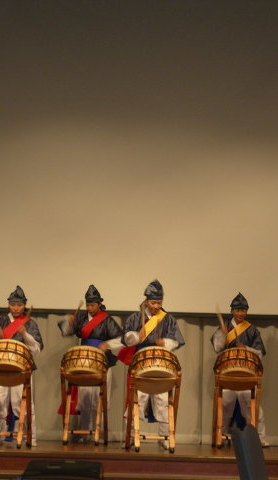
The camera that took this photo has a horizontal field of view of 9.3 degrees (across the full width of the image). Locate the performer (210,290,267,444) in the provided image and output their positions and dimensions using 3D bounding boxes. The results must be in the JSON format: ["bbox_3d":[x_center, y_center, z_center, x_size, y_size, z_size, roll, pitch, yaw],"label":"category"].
[{"bbox_3d":[1.099,1.406,18.500,0.600,1.670,0.500,2,-5,1],"label":"performer"}]

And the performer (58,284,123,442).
[{"bbox_3d":[-0.527,1.341,18.500,0.650,1.700,0.500,1,-5,10],"label":"performer"}]

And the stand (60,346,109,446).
[{"bbox_3d":[-0.580,1.660,18.100,0.510,1.040,0.520,1,-5,5],"label":"stand"}]

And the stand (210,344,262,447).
[{"bbox_3d":[1.064,1.687,18.205,0.530,1.093,0.560,1,-5,2],"label":"stand"}]

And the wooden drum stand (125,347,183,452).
[{"bbox_3d":[0.130,1.574,16.827,0.550,1.040,0.560,2,-5,-5],"label":"wooden drum stand"}]

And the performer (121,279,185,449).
[{"bbox_3d":[0.146,1.252,17.100,0.640,1.710,0.500,2,-5,0],"label":"performer"}]

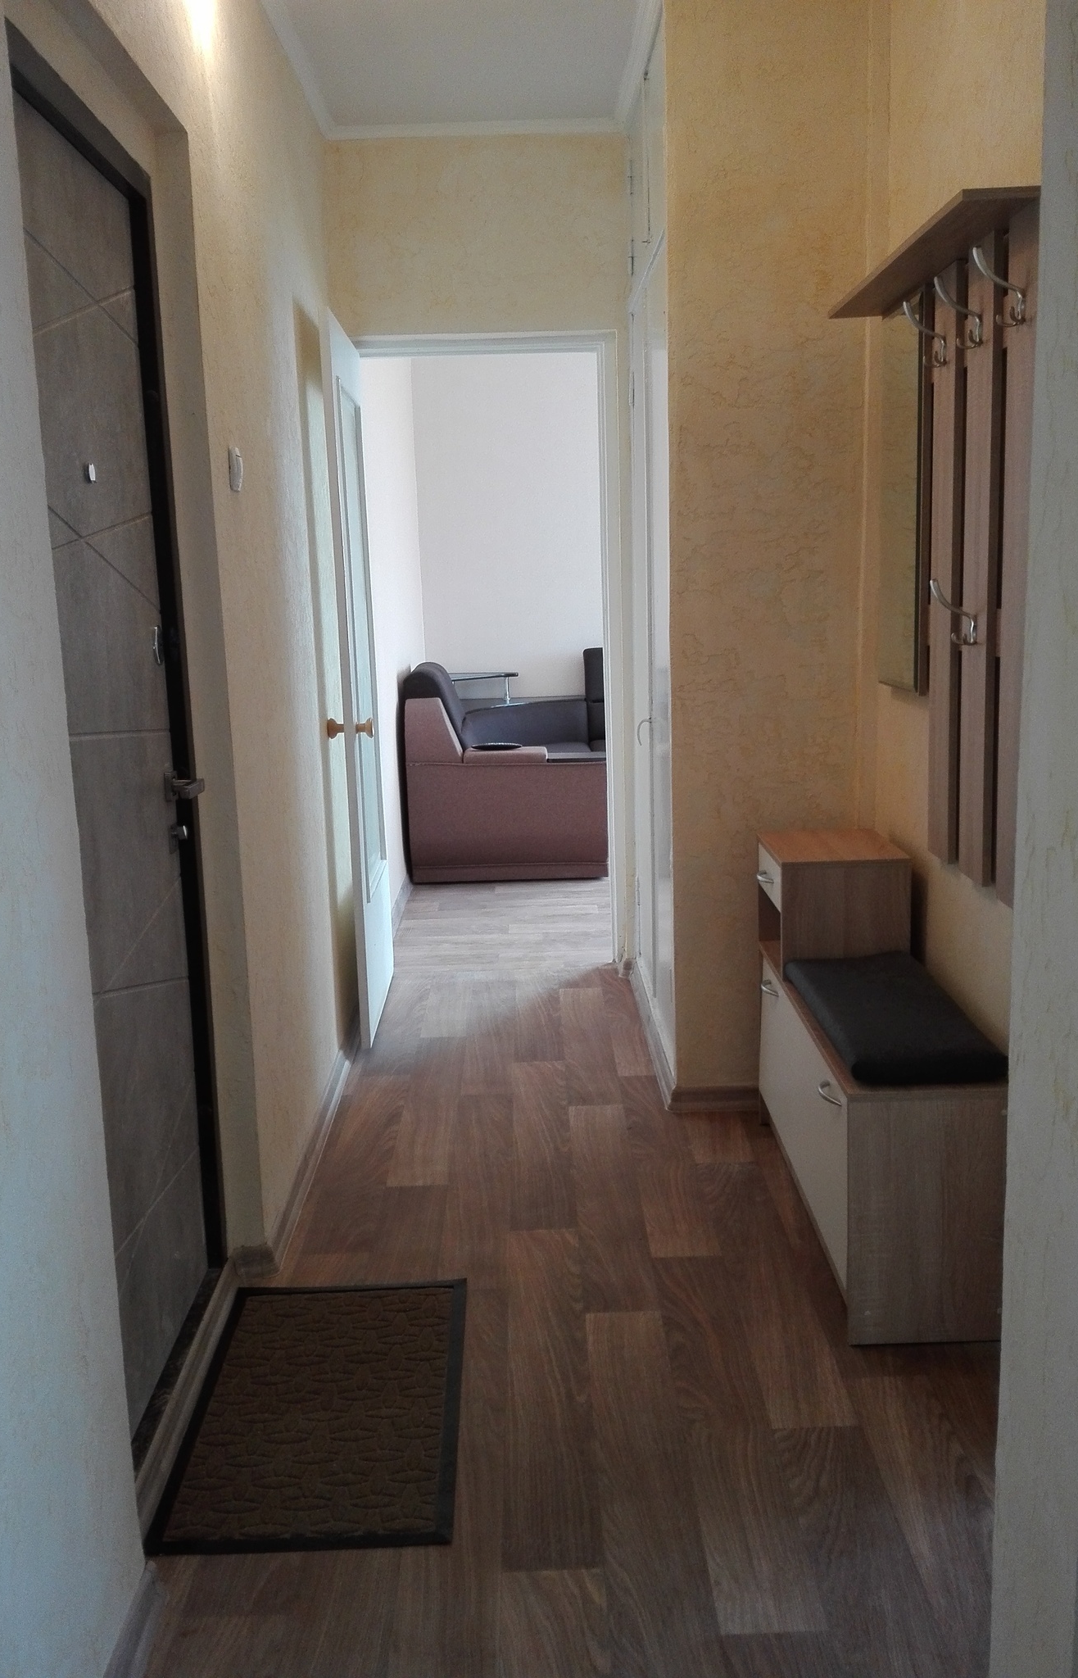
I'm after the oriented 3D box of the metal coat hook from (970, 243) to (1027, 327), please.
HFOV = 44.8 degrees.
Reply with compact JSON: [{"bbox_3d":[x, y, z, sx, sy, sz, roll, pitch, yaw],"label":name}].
[{"bbox_3d":[0.710,-0.858,2.024,0.084,0.120,0.052,-2,10,0],"label":"metal coat hook"}]

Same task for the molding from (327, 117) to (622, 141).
[{"bbox_3d":[-0.204,-2.155,3.970,0.923,0.033,0.033,-2,10,0],"label":"molding"}]

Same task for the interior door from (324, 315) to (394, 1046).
[{"bbox_3d":[-0.540,-0.452,3.940,0.040,1.995,0.775,-2,10,-1],"label":"interior door"}]

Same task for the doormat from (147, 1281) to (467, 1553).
[{"bbox_3d":[-0.336,0.890,2.103,0.421,0.009,0.701,-2,10,-1],"label":"doormat"}]

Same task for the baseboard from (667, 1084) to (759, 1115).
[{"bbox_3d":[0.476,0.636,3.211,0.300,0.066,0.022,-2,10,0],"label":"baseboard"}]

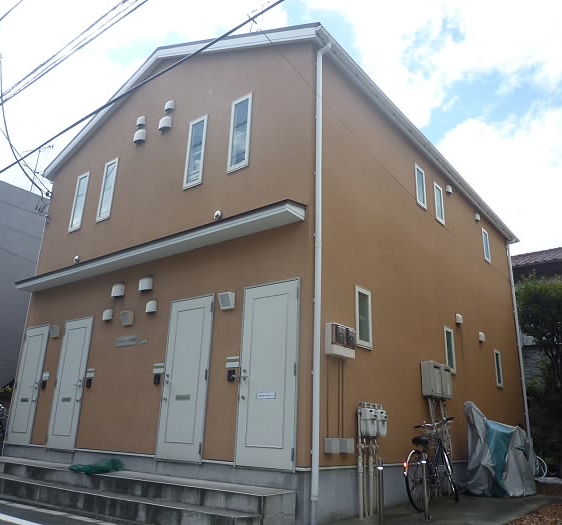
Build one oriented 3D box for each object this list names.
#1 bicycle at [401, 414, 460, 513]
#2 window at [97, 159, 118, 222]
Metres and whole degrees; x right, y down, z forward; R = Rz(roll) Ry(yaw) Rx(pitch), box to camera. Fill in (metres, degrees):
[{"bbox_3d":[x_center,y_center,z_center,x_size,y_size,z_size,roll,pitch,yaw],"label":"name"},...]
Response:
[{"bbox_3d":[1.879,2.476,6.304,0.570,1.040,1.800,-12,-23,36],"label":"bicycle"},{"bbox_3d":[-3.076,-1.288,8.962,0.378,1.179,0.090,-12,-23,36],"label":"window"}]

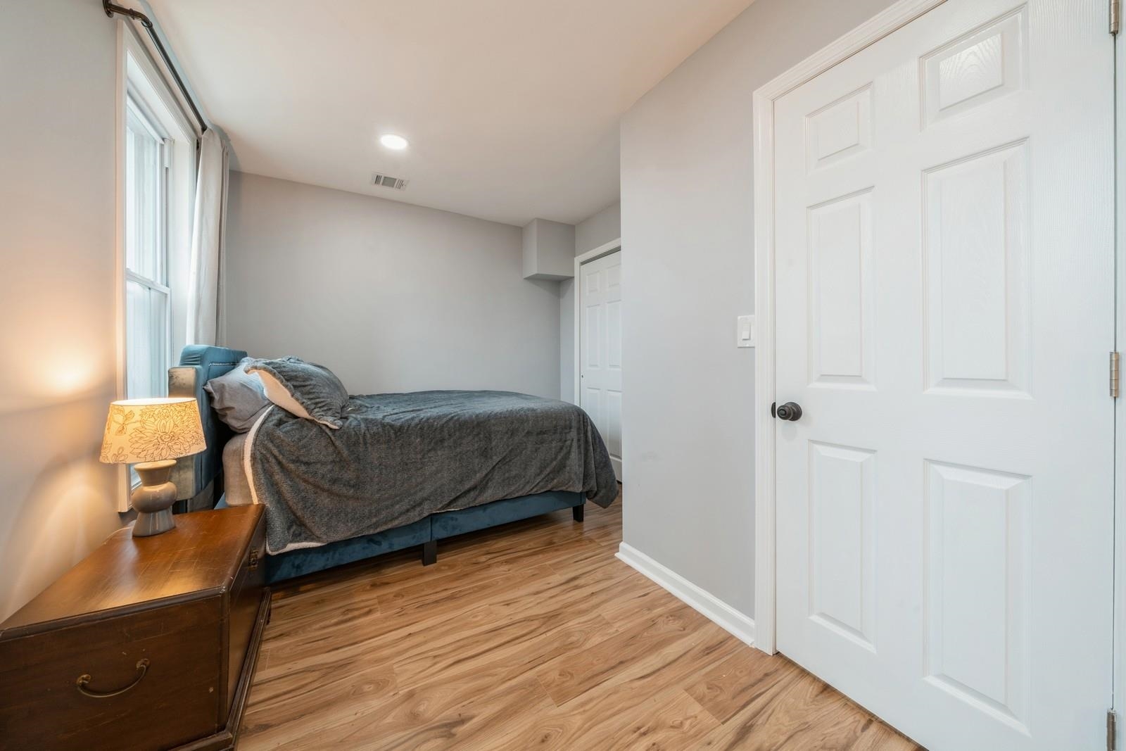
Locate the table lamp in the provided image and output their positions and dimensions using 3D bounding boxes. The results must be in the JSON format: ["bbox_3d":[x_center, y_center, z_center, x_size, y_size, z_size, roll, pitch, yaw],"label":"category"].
[{"bbox_3d":[-1.401,0.311,1.292,0.248,0.440,0.248,-1,2,-32],"label":"table lamp"}]

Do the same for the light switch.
[{"bbox_3d":[0.723,-0.173,1.486,0.011,0.120,0.072,-1,2,-32],"label":"light switch"}]

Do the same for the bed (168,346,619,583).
[{"bbox_3d":[-1.025,0.406,2.631,2.115,1.155,1.480,-1,2,-32],"label":"bed"}]

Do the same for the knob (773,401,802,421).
[{"bbox_3d":[0.792,0.131,1.322,0.066,0.068,0.068,-1,2,-32],"label":"knob"}]

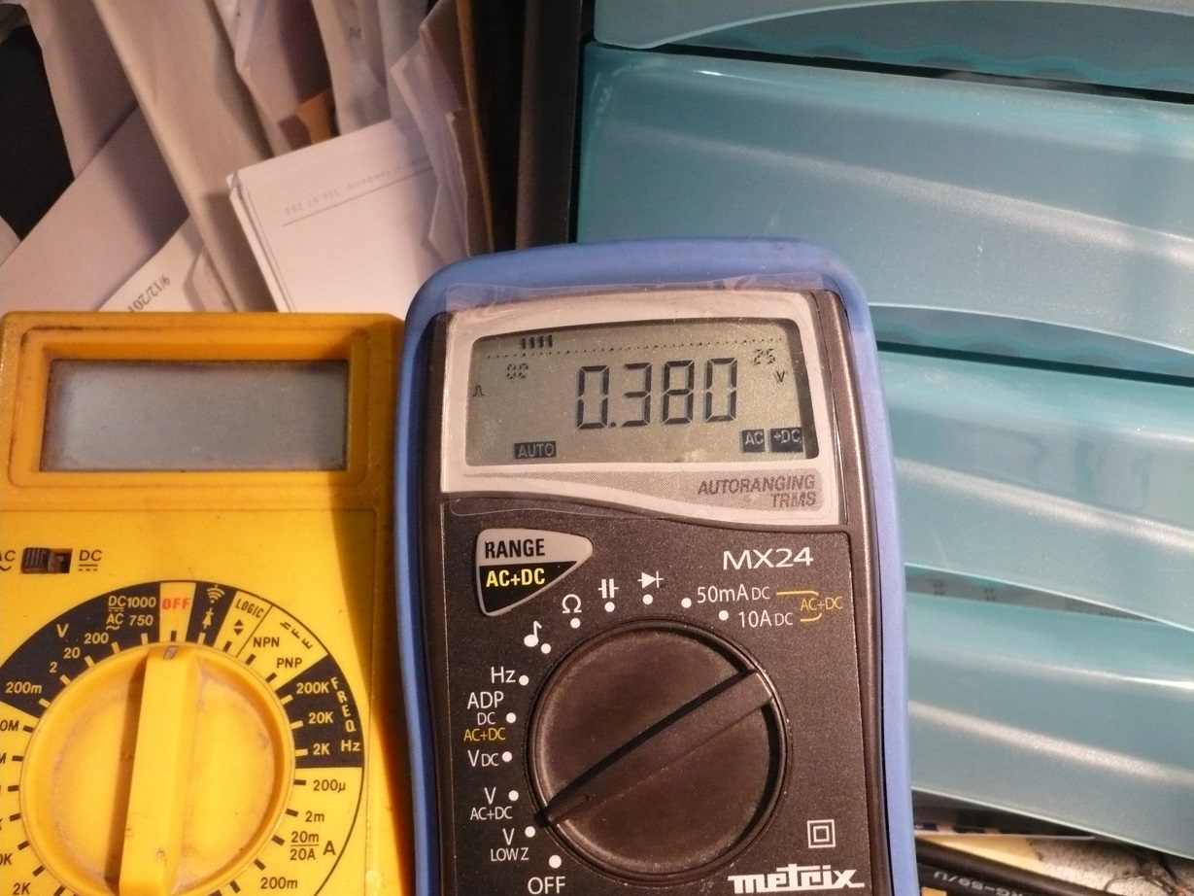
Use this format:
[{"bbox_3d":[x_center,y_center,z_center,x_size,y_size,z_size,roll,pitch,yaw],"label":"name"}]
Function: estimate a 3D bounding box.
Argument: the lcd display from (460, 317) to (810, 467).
[{"bbox_3d":[0.008,-0.010,0.214,0.061,0.025,0.006,-3,-6,1],"label":"lcd display"}]

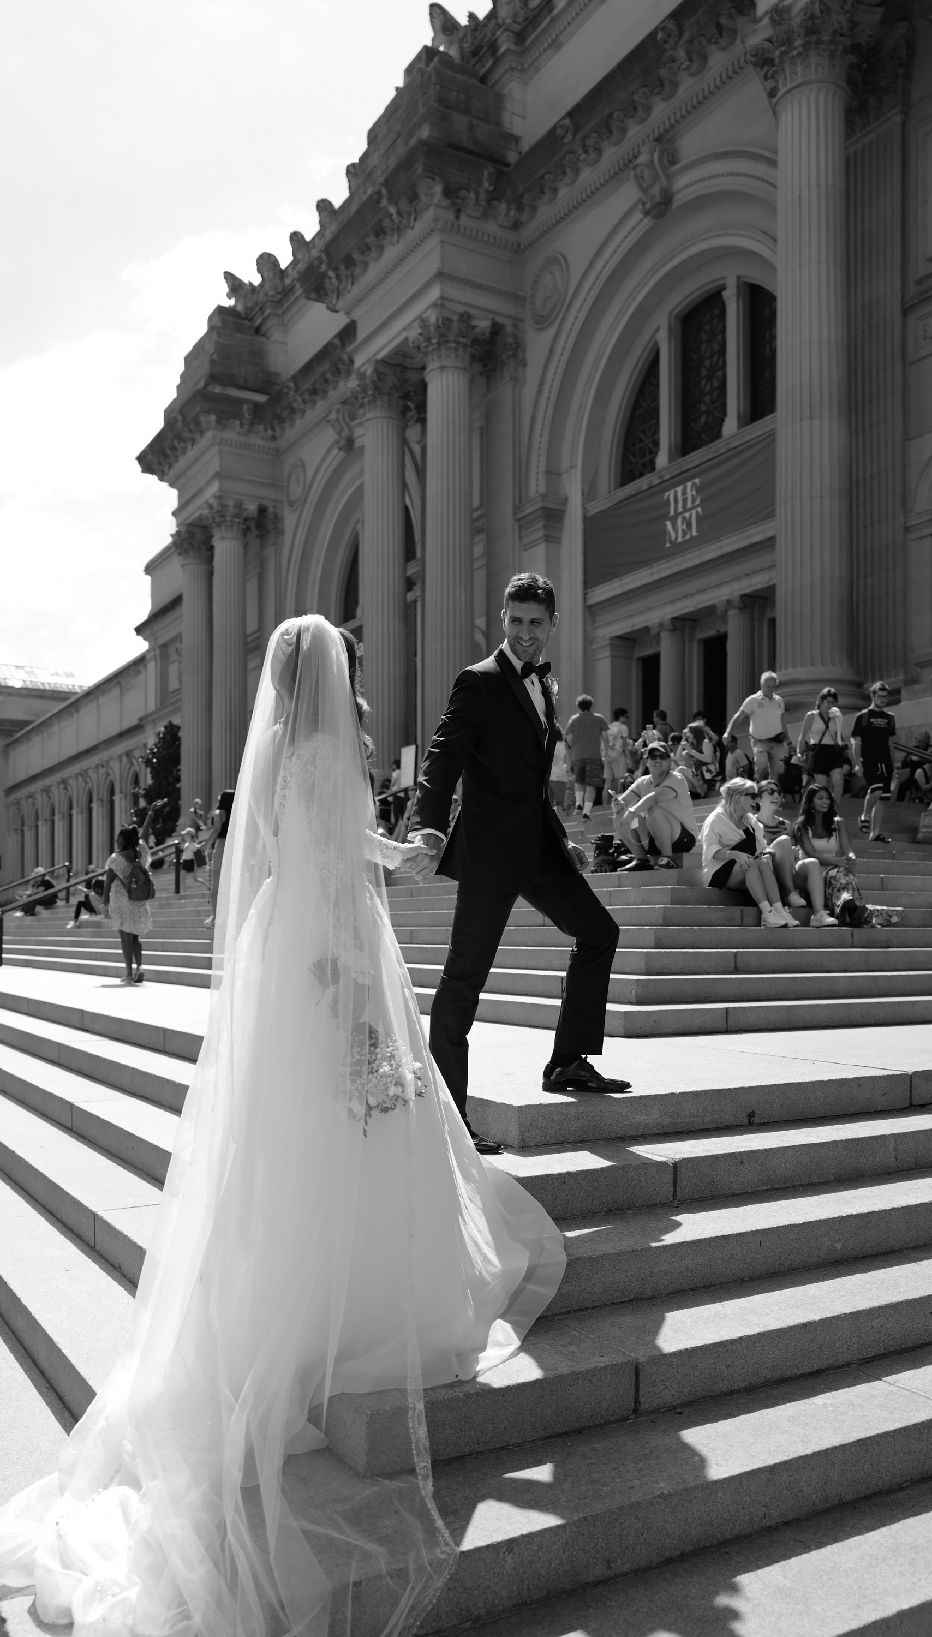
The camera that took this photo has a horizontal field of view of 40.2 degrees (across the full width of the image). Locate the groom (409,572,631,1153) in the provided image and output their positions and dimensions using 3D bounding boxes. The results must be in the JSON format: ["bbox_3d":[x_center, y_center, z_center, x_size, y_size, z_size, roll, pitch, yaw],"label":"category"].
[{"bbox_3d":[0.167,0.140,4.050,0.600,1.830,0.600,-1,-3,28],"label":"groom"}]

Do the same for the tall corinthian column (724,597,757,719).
[{"bbox_3d":[6.122,-2.411,28.400,0.720,5.100,0.720,2,-3,-31],"label":"tall corinthian column"}]

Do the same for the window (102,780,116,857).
[{"bbox_3d":[-20.888,0.262,74.500,0.500,5.200,2.300,2,-3,-31],"label":"window"}]

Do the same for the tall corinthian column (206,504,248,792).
[{"bbox_3d":[-8.838,-5.818,47.667,1.580,12.300,1.580,2,-3,-31],"label":"tall corinthian column"}]

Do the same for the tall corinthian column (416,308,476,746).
[{"bbox_3d":[-0.486,-7.122,33.363,1.580,12.300,1.580,0,-3,0],"label":"tall corinthian column"}]

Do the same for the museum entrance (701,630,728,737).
[{"bbox_3d":[5.800,-2.126,29.600,0.450,4.400,1.550,2,-3,-31],"label":"museum entrance"}]

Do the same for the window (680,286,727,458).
[{"bbox_3d":[5.506,-10.257,29.300,0.350,3.250,1.650,2,-3,-31],"label":"window"}]

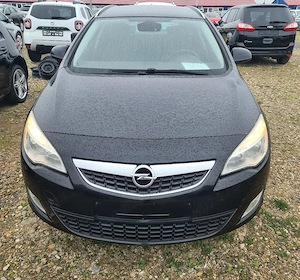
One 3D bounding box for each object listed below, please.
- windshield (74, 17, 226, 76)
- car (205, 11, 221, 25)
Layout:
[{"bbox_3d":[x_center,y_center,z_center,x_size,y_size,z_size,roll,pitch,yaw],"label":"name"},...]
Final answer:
[{"bbox_3d":[-0.001,-0.900,2.720,1.420,0.150,1.040,1,49,1],"label":"windshield"},{"bbox_3d":[5.666,-10.655,25.880,1.750,1.460,4.200,5,24,10],"label":"car"}]

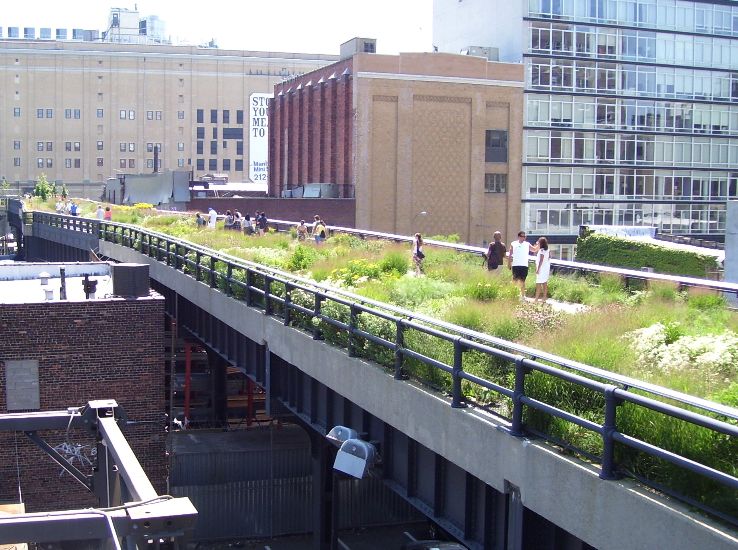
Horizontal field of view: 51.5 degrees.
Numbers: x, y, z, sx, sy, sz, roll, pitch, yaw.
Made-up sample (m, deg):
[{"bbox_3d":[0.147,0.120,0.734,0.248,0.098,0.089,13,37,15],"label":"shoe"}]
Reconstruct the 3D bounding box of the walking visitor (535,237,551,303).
[{"bbox_3d":[4.418,-0.132,19.500,0.340,1.660,0.450,4,6,37],"label":"walking visitor"}]

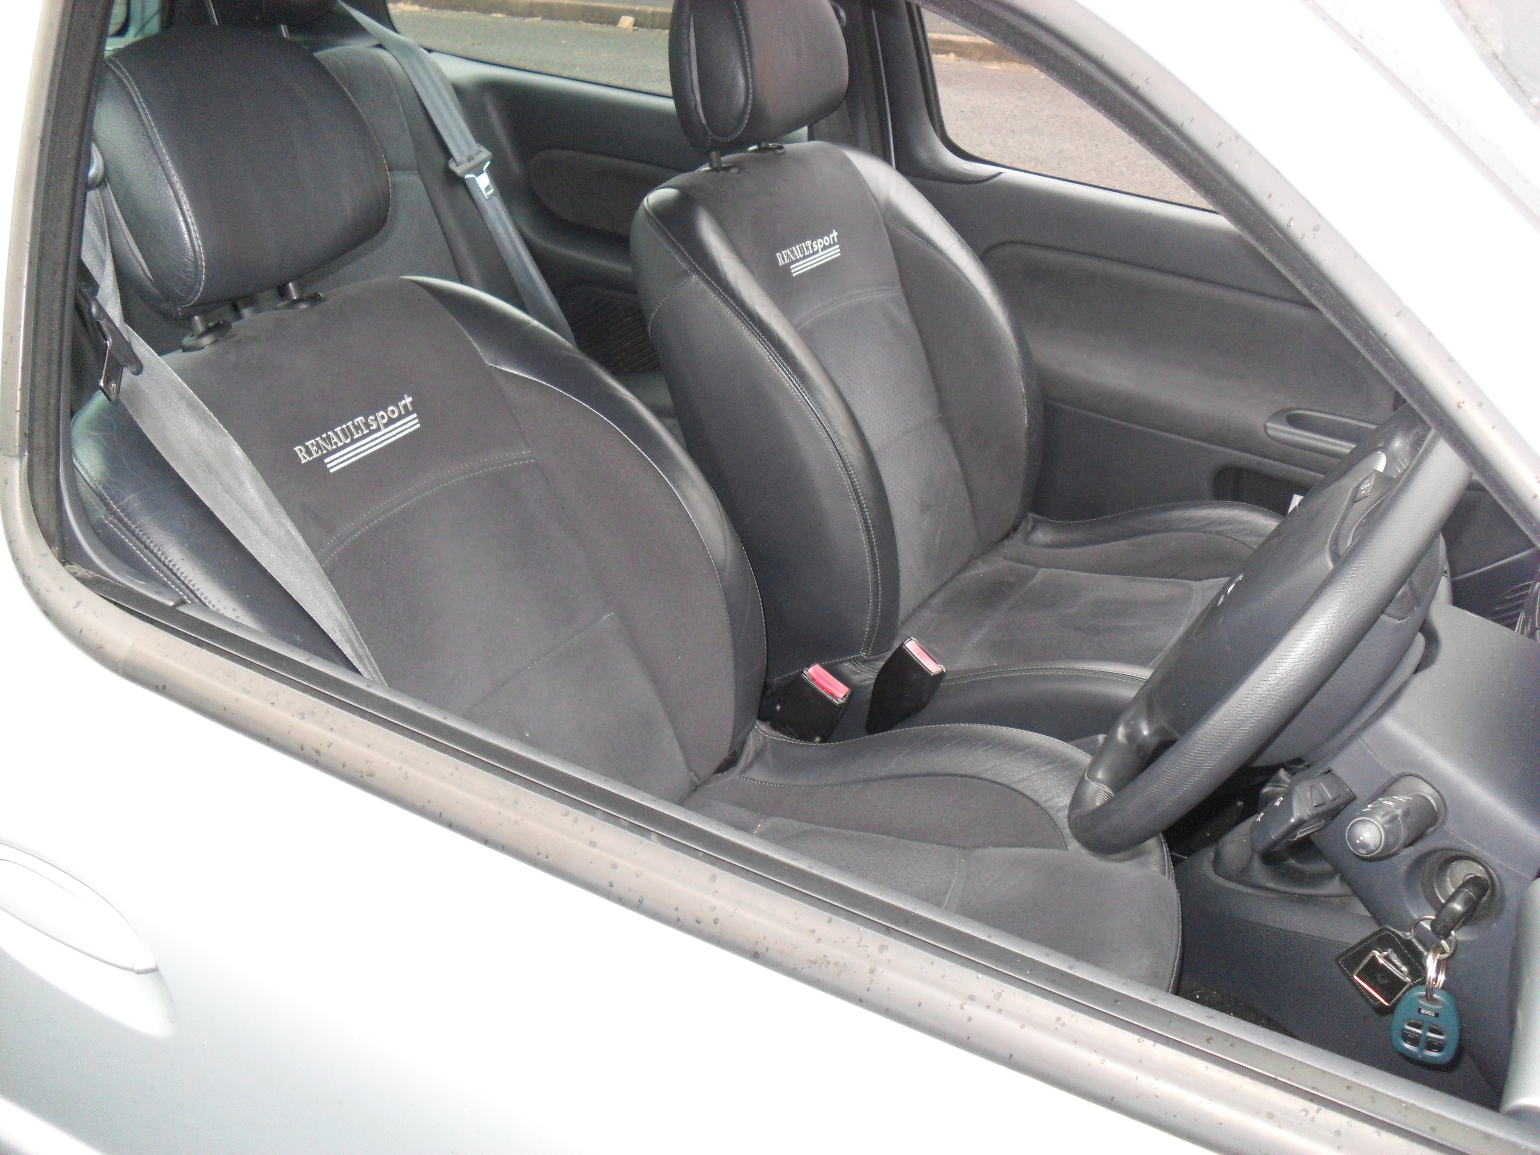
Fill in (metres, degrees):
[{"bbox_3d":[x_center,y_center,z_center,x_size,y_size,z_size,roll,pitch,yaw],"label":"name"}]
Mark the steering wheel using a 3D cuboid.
[{"bbox_3d":[0.326,0.035,0.987,0.095,0.370,0.370,39,41,6],"label":"steering wheel"}]

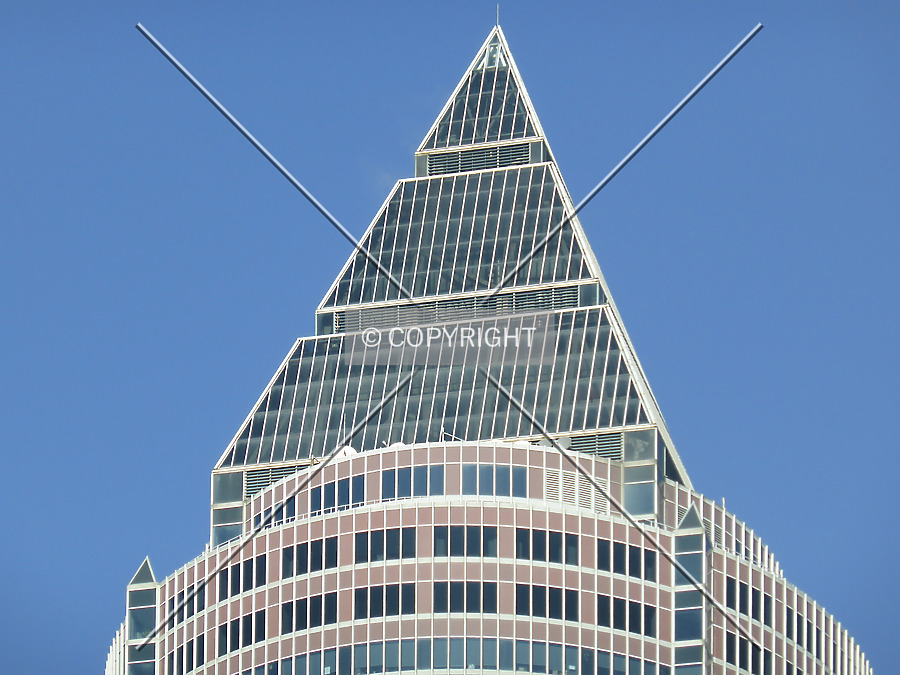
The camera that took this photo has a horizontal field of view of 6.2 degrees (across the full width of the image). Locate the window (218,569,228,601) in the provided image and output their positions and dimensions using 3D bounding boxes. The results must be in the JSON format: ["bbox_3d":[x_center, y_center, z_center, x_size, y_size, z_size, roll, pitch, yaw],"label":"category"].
[{"bbox_3d":[-11.847,13.046,433.195,0.705,1.886,0.150,-23,-39,36],"label":"window"}]

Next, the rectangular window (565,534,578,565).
[{"bbox_3d":[7.278,12.699,495.244,0.860,2.120,0.150,7,-29,-10],"label":"rectangular window"}]

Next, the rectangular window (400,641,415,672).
[{"bbox_3d":[-2.136,16.030,415.456,0.720,1.830,0.100,-5,-32,10],"label":"rectangular window"}]

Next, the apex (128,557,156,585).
[{"bbox_3d":[-16.257,12.659,443.194,1.510,2.210,1.510,-6,-33,12],"label":"apex"}]

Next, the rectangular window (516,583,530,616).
[{"bbox_3d":[3.933,14.139,446.014,0.760,1.920,0.100,4,-29,-6],"label":"rectangular window"}]

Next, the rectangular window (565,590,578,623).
[{"bbox_3d":[6.127,13.565,416.931,0.720,1.830,0.100,7,-31,-9],"label":"rectangular window"}]

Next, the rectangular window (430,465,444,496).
[{"bbox_3d":[-0.666,7.615,440.280,0.720,1.800,0.150,-4,-33,8],"label":"rectangular window"}]

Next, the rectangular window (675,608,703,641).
[{"bbox_3d":[12.469,15.005,432.256,1.450,1.800,0.150,-6,-33,12],"label":"rectangular window"}]

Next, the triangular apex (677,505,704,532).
[{"bbox_3d":[12.301,9.196,416.770,1.420,1.950,1.420,-8,-33,14],"label":"triangular apex"}]

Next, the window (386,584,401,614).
[{"bbox_3d":[-2.946,13.659,431.041,0.720,1.800,0.150,-5,-33,11],"label":"window"}]

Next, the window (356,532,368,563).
[{"bbox_3d":[-4.549,10.934,429.874,0.770,1.850,0.120,-10,-32,17],"label":"window"}]

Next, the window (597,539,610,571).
[{"bbox_3d":[7.649,10.879,413.124,0.690,1.780,0.150,9,-32,-12],"label":"window"}]

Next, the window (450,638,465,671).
[{"bbox_3d":[0.386,16.326,425.400,0.770,1.850,0.120,-2,-31,5],"label":"window"}]

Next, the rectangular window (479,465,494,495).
[{"bbox_3d":[1.906,7.431,431.737,0.770,1.850,0.120,0,-31,2],"label":"rectangular window"}]

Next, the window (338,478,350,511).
[{"bbox_3d":[-5.461,8.126,427.952,0.720,1.830,0.100,-16,-35,26],"label":"window"}]

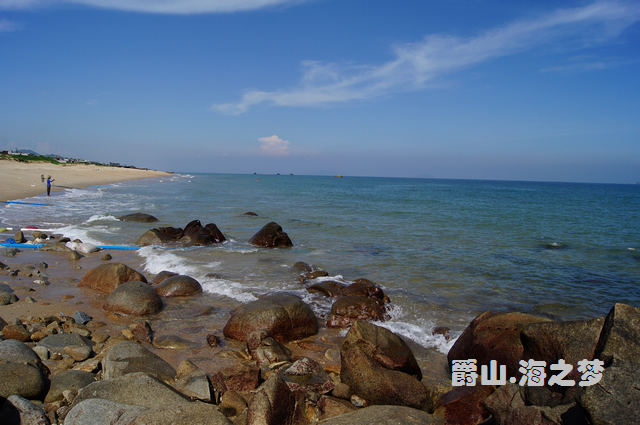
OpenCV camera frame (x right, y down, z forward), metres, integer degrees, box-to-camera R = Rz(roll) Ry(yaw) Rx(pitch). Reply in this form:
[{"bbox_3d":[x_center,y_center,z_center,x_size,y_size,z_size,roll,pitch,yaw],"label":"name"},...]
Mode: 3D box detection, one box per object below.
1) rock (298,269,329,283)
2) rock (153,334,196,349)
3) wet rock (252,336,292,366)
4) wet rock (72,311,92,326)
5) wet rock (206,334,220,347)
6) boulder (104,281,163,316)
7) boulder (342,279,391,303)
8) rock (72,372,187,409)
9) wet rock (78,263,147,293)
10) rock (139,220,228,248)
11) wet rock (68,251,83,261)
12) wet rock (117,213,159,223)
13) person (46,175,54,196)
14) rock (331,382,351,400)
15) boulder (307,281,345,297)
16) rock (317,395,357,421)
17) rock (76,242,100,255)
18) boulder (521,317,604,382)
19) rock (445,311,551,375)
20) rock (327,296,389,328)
[{"bbox_3d":[-0.134,1.350,10.110,0.633,0.256,0.500,1,4,-1],"label":"rock"},{"bbox_3d":[-1.807,1.613,6.030,0.566,0.100,0.317,0,5,-17],"label":"rock"},{"bbox_3d":[-0.532,1.576,5.521,0.436,0.263,0.349,1,4,-6],"label":"wet rock"},{"bbox_3d":[-3.070,1.364,6.200,0.230,0.165,0.200,-1,5,-26],"label":"wet rock"},{"bbox_3d":[-1.325,1.594,5.984,0.165,0.135,0.140,1,5,-12],"label":"wet rock"},{"bbox_3d":[-2.946,1.324,7.550,0.931,0.448,0.792,0,5,-21],"label":"boulder"},{"bbox_3d":[0.833,1.378,8.507,0.853,0.389,0.725,2,4,6],"label":"boulder"},{"bbox_3d":[-1.688,1.578,4.268,1.051,0.315,0.650,0,5,-22],"label":"rock"},{"bbox_3d":[-3.841,1.184,8.930,1.178,0.447,1.001,0,5,-23],"label":"wet rock"},{"bbox_3d":[-4.292,0.648,14.860,2.790,0.773,1.300,0,5,-16],"label":"rock"},{"bbox_3d":[-5.709,1.009,11.191,0.327,0.222,0.280,-1,5,-27],"label":"wet rock"},{"bbox_3d":[-7.711,0.222,20.400,1.520,0.400,1.100,0,5,-21],"label":"wet rock"},{"bbox_3d":[-21.229,-2.085,37.807,0.600,1.679,0.500,-2,6,-41],"label":"person"},{"bbox_3d":[0.198,1.658,4.476,0.177,0.118,0.151,2,4,3],"label":"rock"},{"bbox_3d":[0.126,1.436,8.976,0.749,0.291,0.550,2,4,1],"label":"boulder"},{"bbox_3d":[0.139,1.543,3.800,0.310,0.180,0.250,2,4,3],"label":"rock"},{"bbox_3d":[-5.928,0.906,12.271,0.614,0.252,0.450,-1,5,-26],"label":"rock"},{"bbox_3d":[2.351,1.355,4.700,0.740,0.580,0.620,4,5,28],"label":"boulder"},{"bbox_3d":[1.984,1.478,5.300,1.050,0.660,0.900,3,5,21],"label":"rock"},{"bbox_3d":[0.538,1.435,6.900,0.830,0.400,0.650,2,4,5],"label":"rock"}]

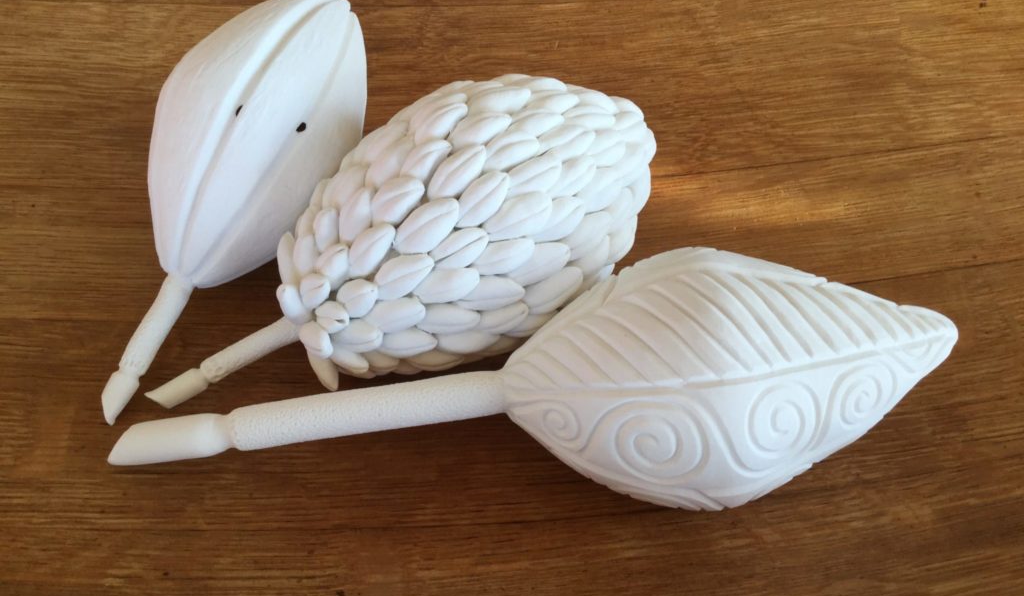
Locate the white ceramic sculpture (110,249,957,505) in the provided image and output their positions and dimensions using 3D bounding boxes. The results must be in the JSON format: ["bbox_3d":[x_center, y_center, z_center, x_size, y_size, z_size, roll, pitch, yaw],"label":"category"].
[{"bbox_3d":[0.003,0.048,0.427,0.400,0.108,0.113,-9,64,4],"label":"white ceramic sculpture"}]

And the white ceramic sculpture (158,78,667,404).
[{"bbox_3d":[-0.058,-0.011,0.451,0.274,0.122,0.126,-26,66,0],"label":"white ceramic sculpture"}]

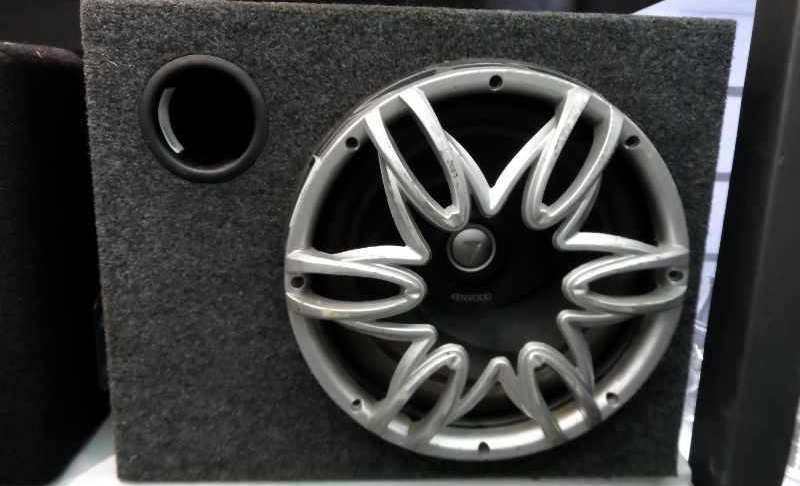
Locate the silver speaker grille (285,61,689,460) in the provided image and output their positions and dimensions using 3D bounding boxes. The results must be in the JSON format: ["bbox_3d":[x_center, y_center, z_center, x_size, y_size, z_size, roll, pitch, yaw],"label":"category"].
[{"bbox_3d":[0.069,0.028,0.495,0.319,0.319,0.039,1,13,-3],"label":"silver speaker grille"}]

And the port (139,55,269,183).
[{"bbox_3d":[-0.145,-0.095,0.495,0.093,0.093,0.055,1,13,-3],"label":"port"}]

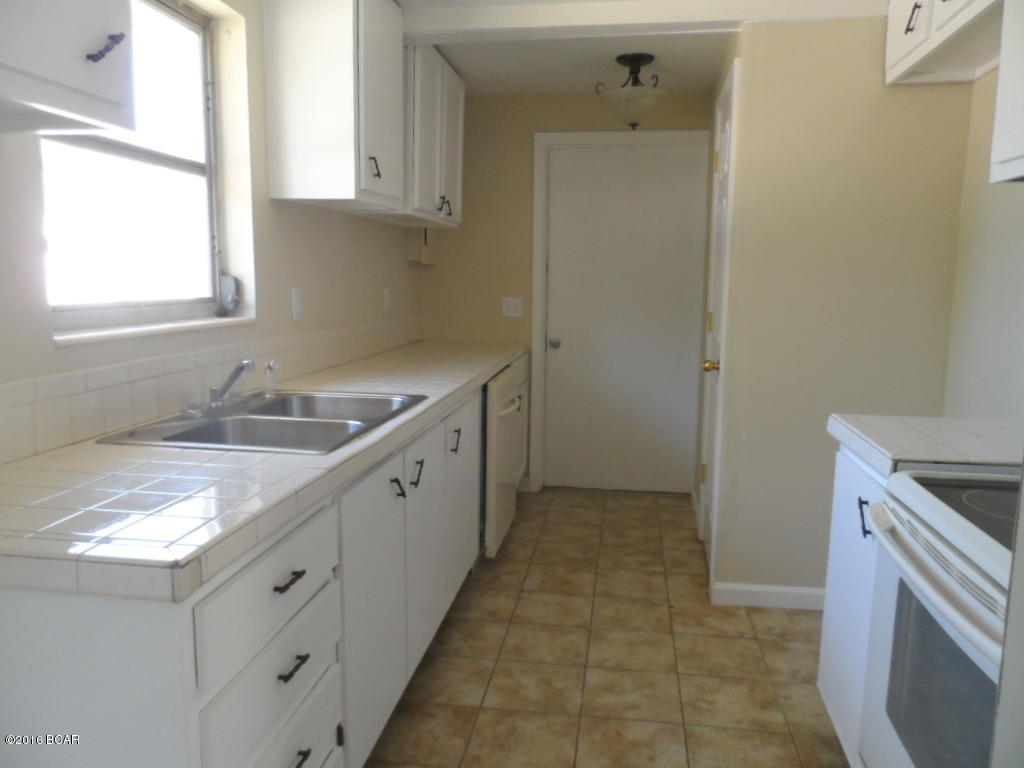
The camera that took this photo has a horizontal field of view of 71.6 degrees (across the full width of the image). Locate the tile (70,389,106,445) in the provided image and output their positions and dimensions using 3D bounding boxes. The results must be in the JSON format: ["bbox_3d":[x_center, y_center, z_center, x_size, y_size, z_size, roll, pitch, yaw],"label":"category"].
[{"bbox_3d":[-1.055,0.077,1.760,0.008,0.108,0.108,1,9,9],"label":"tile"}]

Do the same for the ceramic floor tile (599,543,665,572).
[{"bbox_3d":[0.571,0.836,3.395,0.305,0.010,0.290,2,8,9],"label":"ceramic floor tile"}]

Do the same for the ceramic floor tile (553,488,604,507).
[{"bbox_3d":[0.405,0.699,4.302,0.305,0.010,0.281,1,8,9],"label":"ceramic floor tile"}]

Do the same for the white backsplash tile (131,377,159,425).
[{"bbox_3d":[-0.991,0.045,1.923,0.008,0.112,0.108,2,8,9],"label":"white backsplash tile"}]

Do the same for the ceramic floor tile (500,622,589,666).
[{"bbox_3d":[0.127,0.947,2.593,0.302,0.010,0.285,1,9,9],"label":"ceramic floor tile"}]

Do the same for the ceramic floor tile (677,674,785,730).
[{"bbox_3d":[0.685,1.005,2.227,0.302,0.010,0.285,1,9,9],"label":"ceramic floor tile"}]

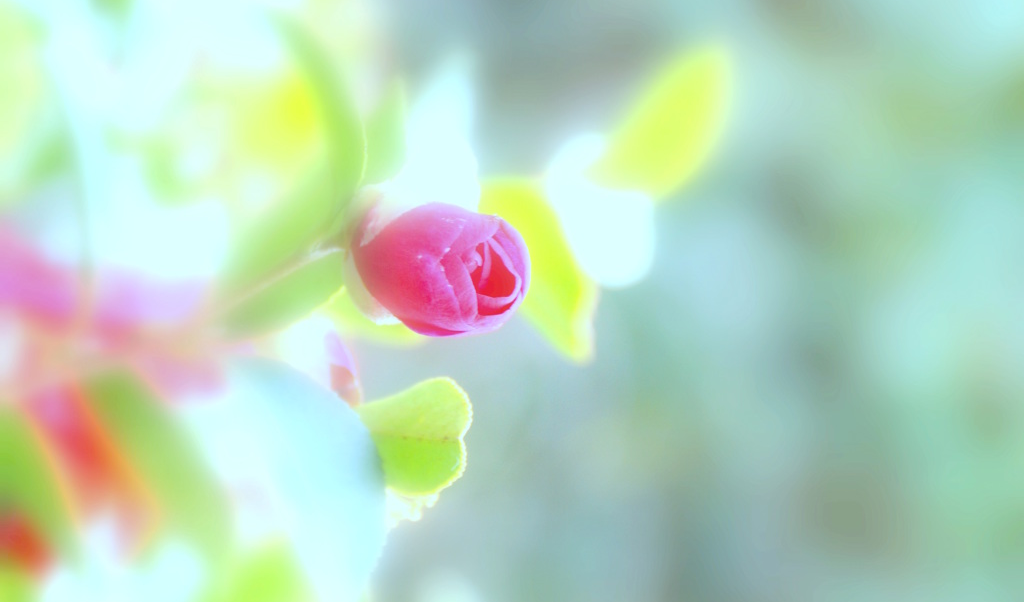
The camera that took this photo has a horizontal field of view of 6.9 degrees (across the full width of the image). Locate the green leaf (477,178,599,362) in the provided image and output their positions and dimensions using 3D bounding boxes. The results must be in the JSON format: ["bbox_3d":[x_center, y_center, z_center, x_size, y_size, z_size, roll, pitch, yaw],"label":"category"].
[{"bbox_3d":[0.004,-0.005,1.530,0.018,0.036,0.008,-27,0,-10],"label":"green leaf"}]

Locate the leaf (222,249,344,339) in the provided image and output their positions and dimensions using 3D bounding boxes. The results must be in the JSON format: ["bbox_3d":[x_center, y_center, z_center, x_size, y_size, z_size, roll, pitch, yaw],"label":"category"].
[{"bbox_3d":[-0.041,-0.001,1.510,0.025,0.011,0.009,-23,-6,-5],"label":"leaf"}]

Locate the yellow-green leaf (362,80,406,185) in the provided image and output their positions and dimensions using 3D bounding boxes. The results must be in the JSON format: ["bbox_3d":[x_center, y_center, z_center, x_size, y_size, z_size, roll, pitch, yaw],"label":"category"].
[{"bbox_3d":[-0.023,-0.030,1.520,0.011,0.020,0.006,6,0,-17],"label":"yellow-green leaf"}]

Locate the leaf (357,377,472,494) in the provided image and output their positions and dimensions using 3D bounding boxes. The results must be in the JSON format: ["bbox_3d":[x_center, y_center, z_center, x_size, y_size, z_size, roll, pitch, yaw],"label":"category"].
[{"bbox_3d":[-0.018,0.024,1.500,0.025,0.021,0.008,0,0,-19],"label":"leaf"}]

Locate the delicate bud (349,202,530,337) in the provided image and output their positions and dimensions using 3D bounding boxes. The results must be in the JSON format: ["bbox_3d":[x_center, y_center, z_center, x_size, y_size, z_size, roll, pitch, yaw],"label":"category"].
[{"bbox_3d":[-0.013,-0.006,1.500,0.033,0.023,0.023,6,0,36],"label":"delicate bud"}]

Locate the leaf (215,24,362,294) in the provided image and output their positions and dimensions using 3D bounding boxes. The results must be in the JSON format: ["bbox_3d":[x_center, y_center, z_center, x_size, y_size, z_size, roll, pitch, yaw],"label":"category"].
[{"bbox_3d":[-0.040,-0.025,1.510,0.026,0.049,0.016,0,0,-27],"label":"leaf"}]

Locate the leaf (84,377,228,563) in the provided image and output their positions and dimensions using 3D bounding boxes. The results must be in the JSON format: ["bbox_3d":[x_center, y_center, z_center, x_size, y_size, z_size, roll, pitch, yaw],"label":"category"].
[{"bbox_3d":[-0.065,0.030,1.560,0.017,0.040,0.010,-34,0,-9],"label":"leaf"}]

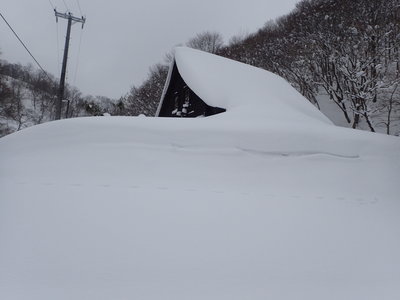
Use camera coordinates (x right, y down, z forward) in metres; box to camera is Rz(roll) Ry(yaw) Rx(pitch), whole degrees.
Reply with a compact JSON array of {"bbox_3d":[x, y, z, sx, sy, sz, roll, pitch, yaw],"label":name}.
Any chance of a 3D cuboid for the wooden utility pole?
[{"bbox_3d":[-8.250,-4.100,17.500,1.750,8.400,0.400,6,0,-22],"label":"wooden utility pole"}]

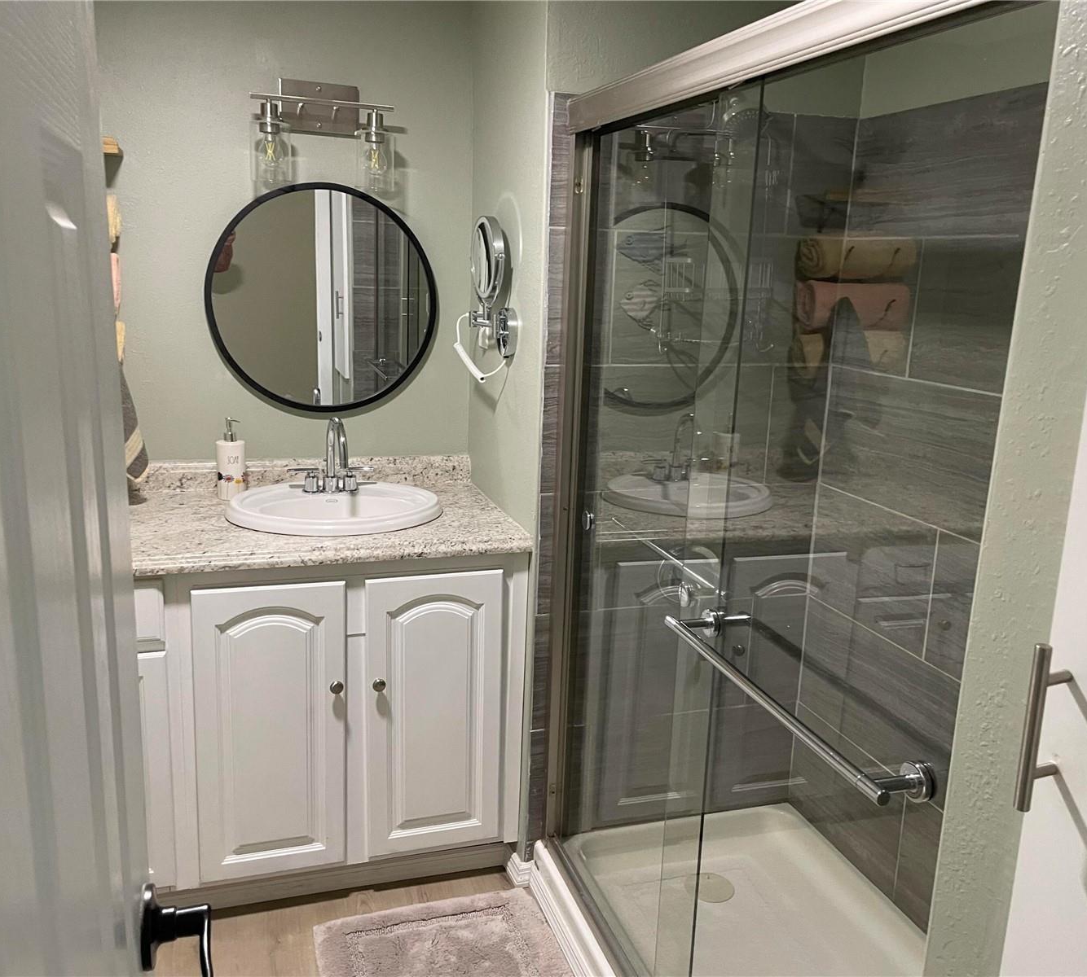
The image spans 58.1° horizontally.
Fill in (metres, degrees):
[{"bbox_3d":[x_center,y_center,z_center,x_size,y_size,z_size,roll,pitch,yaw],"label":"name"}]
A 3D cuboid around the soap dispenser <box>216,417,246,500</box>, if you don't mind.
[{"bbox_3d":[-0.824,-0.080,2.591,0.078,0.213,0.076,8,15,26],"label":"soap dispenser"}]

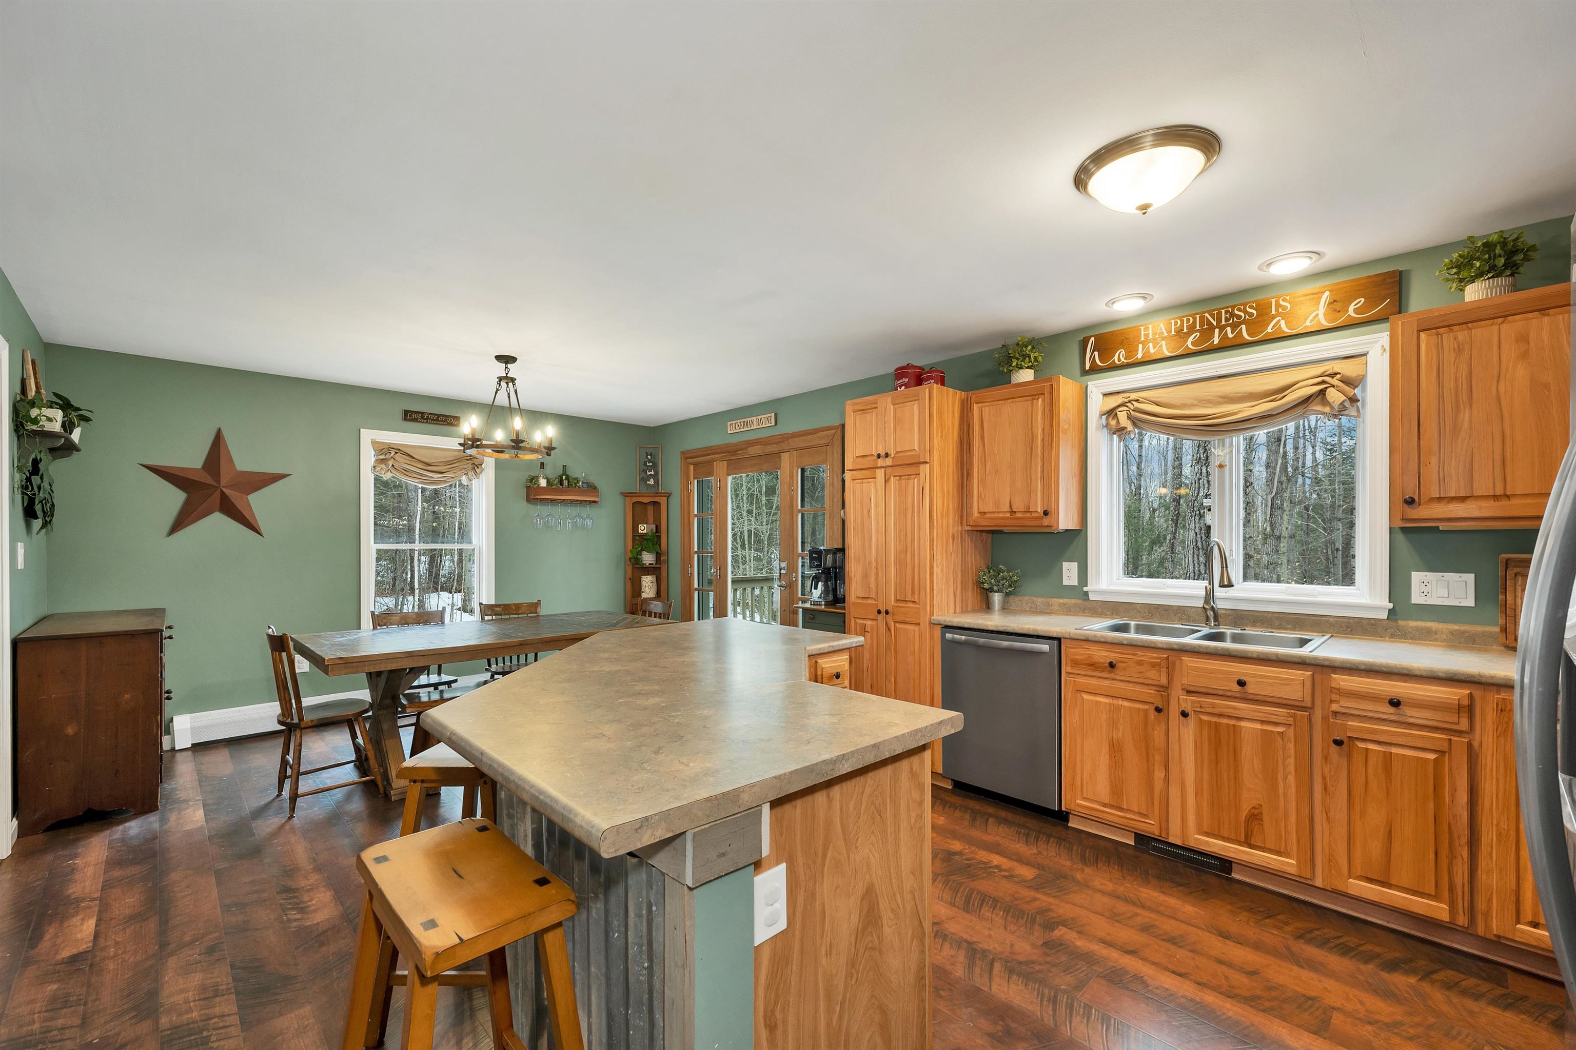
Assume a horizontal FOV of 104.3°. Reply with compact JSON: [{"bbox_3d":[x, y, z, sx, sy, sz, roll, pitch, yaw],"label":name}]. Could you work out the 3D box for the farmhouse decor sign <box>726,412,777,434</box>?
[{"bbox_3d":[-0.315,-0.859,5.209,0.590,0.098,0.020,-1,-1,44],"label":"farmhouse decor sign"}]

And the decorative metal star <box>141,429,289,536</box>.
[{"bbox_3d":[-3.684,-0.273,3.981,0.085,0.710,0.735,-1,-1,45],"label":"decorative metal star"}]

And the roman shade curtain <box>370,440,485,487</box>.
[{"bbox_3d":[-2.845,-0.468,4.890,0.080,0.335,0.800,-1,-1,45],"label":"roman shade curtain"}]

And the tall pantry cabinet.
[{"bbox_3d":[0.764,0.339,3.646,0.590,2.137,0.640,-1,-1,44],"label":"tall pantry cabinet"}]

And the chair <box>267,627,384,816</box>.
[{"bbox_3d":[-2.369,0.955,3.138,0.415,0.870,0.445,-1,-1,45],"label":"chair"}]

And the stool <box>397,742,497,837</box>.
[{"bbox_3d":[-1.050,1.058,2.100,0.380,0.620,0.480,0,-1,0],"label":"stool"}]

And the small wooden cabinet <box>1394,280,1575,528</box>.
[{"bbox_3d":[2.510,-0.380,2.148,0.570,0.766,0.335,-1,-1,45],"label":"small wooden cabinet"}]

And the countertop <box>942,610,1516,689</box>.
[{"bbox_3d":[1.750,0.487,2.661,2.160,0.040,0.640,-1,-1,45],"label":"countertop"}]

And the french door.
[{"bbox_3d":[-0.294,0.369,5.145,1.970,2.150,0.120,-1,-1,44],"label":"french door"}]

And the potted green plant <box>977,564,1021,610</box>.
[{"bbox_3d":[1.184,0.355,3.466,0.240,0.255,0.240,-1,-1,45],"label":"potted green plant"}]

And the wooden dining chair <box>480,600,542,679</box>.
[{"bbox_3d":[-1.877,0.984,4.301,0.420,0.880,0.480,1,-1,-39],"label":"wooden dining chair"}]

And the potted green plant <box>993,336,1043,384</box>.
[{"bbox_3d":[1.280,-0.890,3.408,0.270,0.290,0.250,-1,-1,44],"label":"potted green plant"}]

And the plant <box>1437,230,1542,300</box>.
[{"bbox_3d":[2.481,-0.883,2.166,0.245,0.240,0.240,-1,-1,45],"label":"plant"}]

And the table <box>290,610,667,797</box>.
[{"bbox_3d":[-1.801,1.029,3.807,0.960,0.765,1.880,-1,-1,45],"label":"table"}]

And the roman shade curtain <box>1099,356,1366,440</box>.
[{"bbox_3d":[1.990,-0.545,2.852,1.020,0.290,0.090,-1,-1,44],"label":"roman shade curtain"}]

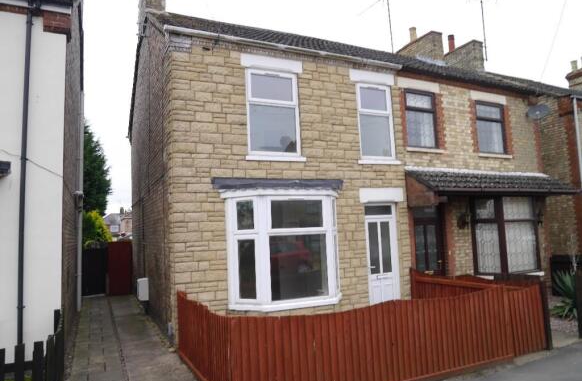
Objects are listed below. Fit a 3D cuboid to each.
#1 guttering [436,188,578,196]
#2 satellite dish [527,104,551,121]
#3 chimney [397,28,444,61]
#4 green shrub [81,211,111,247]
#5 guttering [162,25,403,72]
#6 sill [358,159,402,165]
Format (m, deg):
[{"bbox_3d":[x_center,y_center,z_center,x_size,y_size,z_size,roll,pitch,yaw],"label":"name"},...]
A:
[{"bbox_3d":[4.916,0.053,8.797,4.674,0.100,0.120,0,-6,-25],"label":"guttering"},{"bbox_3d":[6.344,-1.982,10.327,0.500,0.420,0.330,-5,-6,31],"label":"satellite dish"},{"bbox_3d":[4.641,-4.837,14.777,0.500,1.050,1.950,0,-6,-26],"label":"chimney"},{"bbox_3d":[-6.503,2.026,13.375,1.500,2.750,1.500,0,-6,-25],"label":"green shrub"},{"bbox_3d":[0.161,-2.669,7.706,4.951,0.100,0.120,0,-6,-25],"label":"guttering"},{"bbox_3d":[1.815,-0.563,8.334,1.090,0.080,0.140,0,-6,-26],"label":"sill"}]

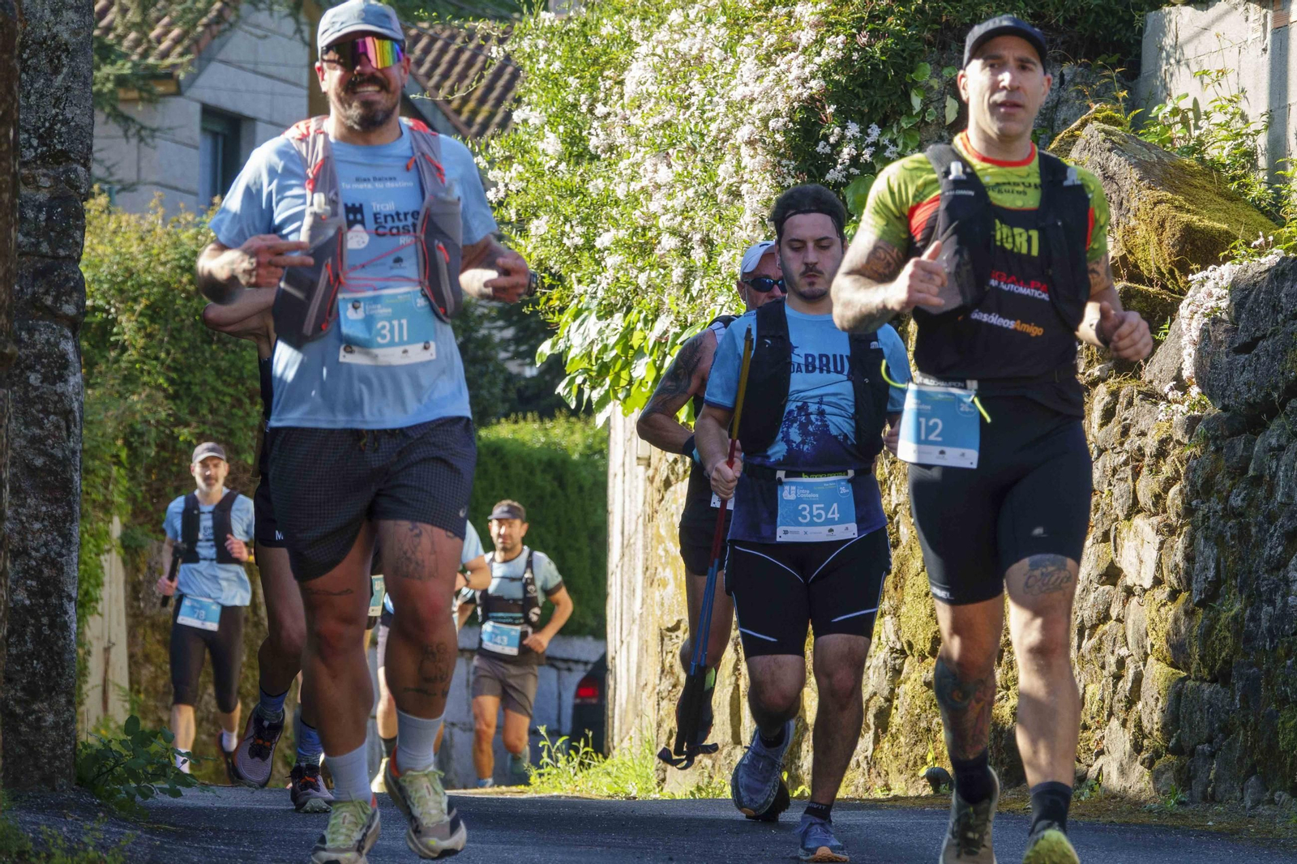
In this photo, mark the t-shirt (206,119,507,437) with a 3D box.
[{"bbox_3d":[-0.604,-0.319,17.550,0.570,0.630,0.310,0,1,-11],"label":"t-shirt"}]

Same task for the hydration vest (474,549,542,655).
[{"bbox_3d":[-0.729,0.883,44.500,0.350,0.540,0.280,0,1,11],"label":"hydration vest"}]

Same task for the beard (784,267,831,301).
[{"bbox_3d":[0.394,-0.365,21.100,0.118,0.085,0.075,0,-1,0],"label":"beard"}]

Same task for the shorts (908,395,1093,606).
[{"bbox_3d":[0.705,0.132,17.150,0.370,0.440,0.340,0,0,-2],"label":"shorts"}]

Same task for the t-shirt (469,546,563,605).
[{"bbox_3d":[-0.653,0.829,42.000,0.480,0.520,0.290,1,4,14],"label":"t-shirt"}]

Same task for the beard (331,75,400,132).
[{"bbox_3d":[-0.577,-0.669,17.450,0.140,0.118,0.095,0,-1,-6],"label":"beard"}]

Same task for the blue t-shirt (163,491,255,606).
[{"bbox_3d":[-2.096,0.552,41.000,0.460,0.570,0.280,0,1,5],"label":"blue t-shirt"}]

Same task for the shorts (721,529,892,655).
[{"bbox_3d":[0.395,0.373,21.200,0.405,0.360,0.310,0,-1,-2],"label":"shorts"}]

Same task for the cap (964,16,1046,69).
[{"bbox_3d":[0.721,-0.787,17.350,0.170,0.120,0.250,0,-1,-3],"label":"cap"}]

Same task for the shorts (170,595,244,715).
[{"bbox_3d":[-2.108,1.042,41.000,0.350,0.580,0.340,0,-1,5],"label":"shorts"}]

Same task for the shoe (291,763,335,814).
[{"bbox_3d":[-0.869,0.927,22.300,0.110,0.125,0.290,0,0,-10],"label":"shoe"}]

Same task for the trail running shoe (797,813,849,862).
[{"bbox_3d":[0.432,1.007,21.300,0.112,0.120,0.295,0,0,-9],"label":"trail running shoe"}]

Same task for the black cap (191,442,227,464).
[{"bbox_3d":[-2.100,0.102,41.000,0.170,0.120,0.260,0,0,2],"label":"black cap"}]

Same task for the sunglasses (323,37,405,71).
[{"bbox_3d":[-0.582,-0.773,17.500,0.158,0.062,0.160,0,0,3],"label":"sunglasses"}]

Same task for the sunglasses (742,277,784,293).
[{"bbox_3d":[0.334,-0.408,23.650,0.145,0.046,0.155,0,0,-16],"label":"sunglasses"}]

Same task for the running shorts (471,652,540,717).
[{"bbox_3d":[-0.742,1.293,44.500,0.360,0.370,0.290,0,-1,7],"label":"running shorts"}]

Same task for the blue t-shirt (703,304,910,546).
[{"bbox_3d":[0.399,-0.018,21.400,0.500,0.580,0.300,0,3,-2],"label":"blue t-shirt"}]

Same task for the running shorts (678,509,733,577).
[{"bbox_3d":[0.270,0.319,25.500,0.370,0.270,0.280,0,-1,-5],"label":"running shorts"}]

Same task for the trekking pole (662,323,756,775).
[{"bbox_3d":[0.172,0.285,21.150,0.130,1.100,0.080,8,0,0],"label":"trekking pole"}]

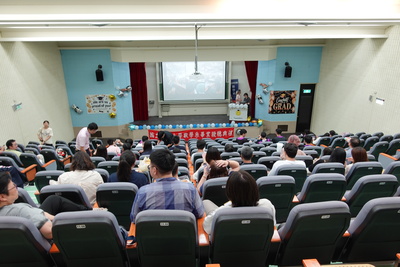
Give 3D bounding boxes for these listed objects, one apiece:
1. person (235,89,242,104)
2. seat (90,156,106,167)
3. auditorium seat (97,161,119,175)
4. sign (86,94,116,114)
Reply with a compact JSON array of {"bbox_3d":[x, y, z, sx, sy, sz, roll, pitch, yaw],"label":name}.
[{"bbox_3d":[2.042,-1.561,14.390,0.340,1.582,0.420,9,20,25],"label":"person"},{"bbox_3d":[-2.145,0.815,5.866,0.540,0.900,0.620,-1,18,-2],"label":"seat"},{"bbox_3d":[-1.574,0.826,4.945,0.540,0.900,0.600,-1,18,-2],"label":"auditorium seat"},{"bbox_3d":[-4.839,-1.403,13.035,1.370,0.900,0.030,-1,18,-3],"label":"sign"}]

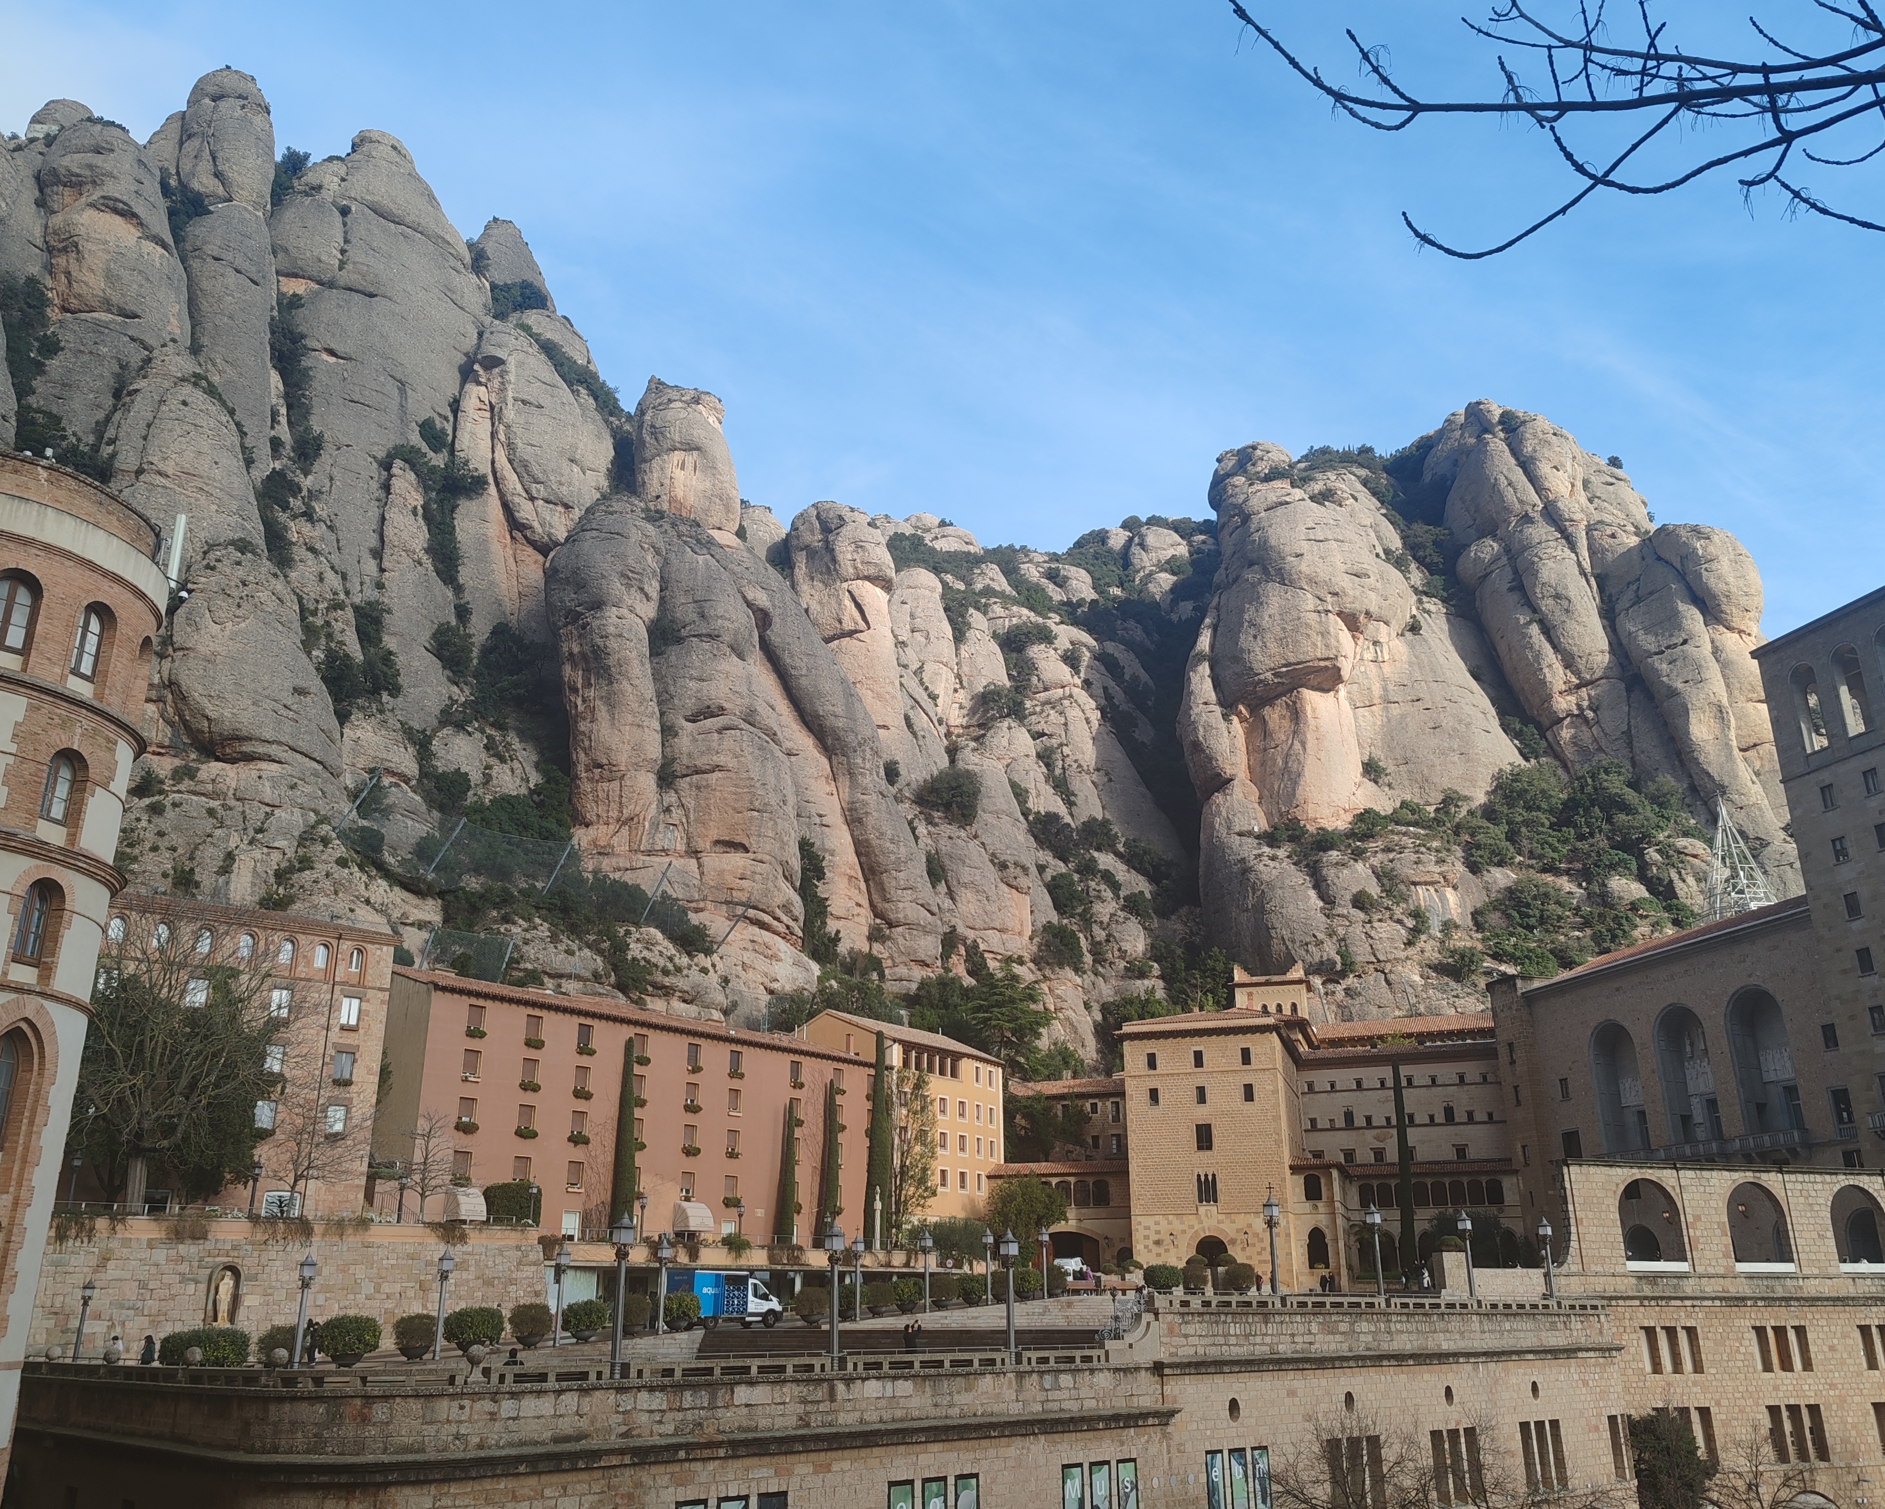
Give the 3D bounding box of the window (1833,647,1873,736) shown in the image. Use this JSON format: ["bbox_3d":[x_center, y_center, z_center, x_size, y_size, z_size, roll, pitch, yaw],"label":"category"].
[{"bbox_3d":[62.373,-4.396,106.829,1.000,6.400,2.350,7,-21,-19],"label":"window"}]

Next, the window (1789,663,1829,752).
[{"bbox_3d":[61.205,-3.264,109.871,1.000,6.400,2.300,7,-21,-19],"label":"window"}]

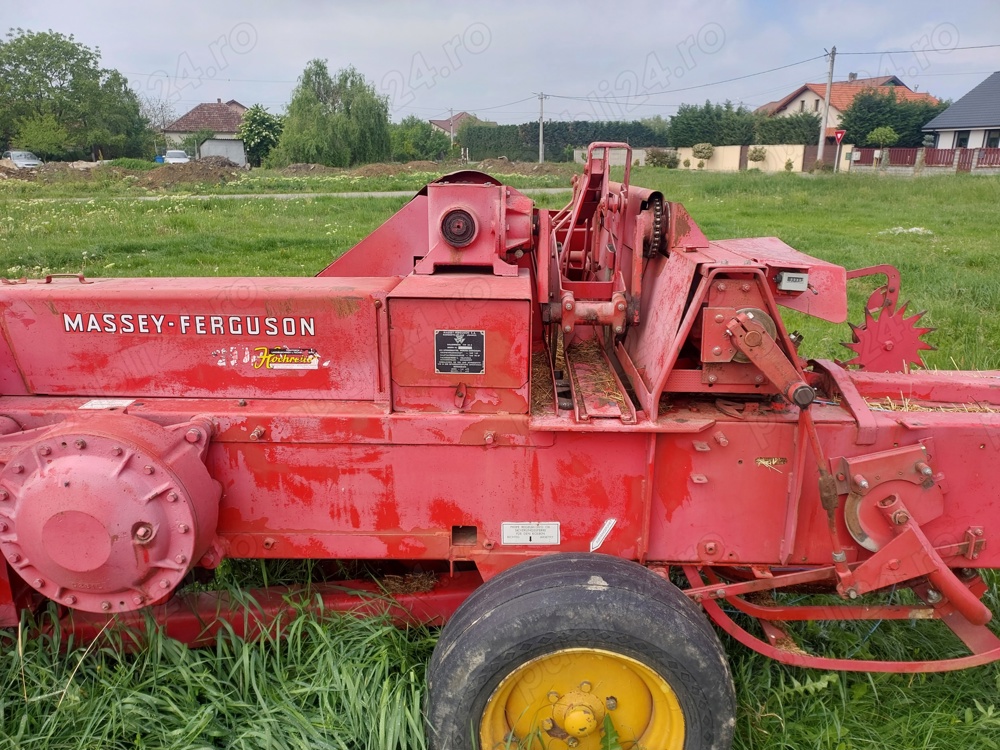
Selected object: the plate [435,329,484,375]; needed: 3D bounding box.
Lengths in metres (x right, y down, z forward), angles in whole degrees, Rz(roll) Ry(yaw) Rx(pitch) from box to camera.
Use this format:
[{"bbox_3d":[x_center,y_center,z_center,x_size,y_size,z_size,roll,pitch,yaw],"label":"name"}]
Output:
[{"bbox_3d":[-0.088,-0.050,1.782,0.110,0.100,0.003,0,16,0],"label":"plate"}]

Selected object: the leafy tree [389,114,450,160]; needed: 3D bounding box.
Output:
[{"bbox_3d":[-8.895,-25.711,88.342,6.548,5.218,6.000,0,16,0],"label":"leafy tree"}]

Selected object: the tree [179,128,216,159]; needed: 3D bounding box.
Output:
[{"bbox_3d":[-24.972,-18.583,66.451,3.116,3.190,2.800,0,16,0],"label":"tree"}]

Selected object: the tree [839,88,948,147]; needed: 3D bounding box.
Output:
[{"bbox_3d":[28.760,-17.962,59.358,8.040,5.787,6.000,0,16,0],"label":"tree"}]

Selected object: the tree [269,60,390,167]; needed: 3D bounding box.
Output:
[{"bbox_3d":[-14.453,-22.035,68.606,10.511,8.691,9.000,0,16,0],"label":"tree"}]

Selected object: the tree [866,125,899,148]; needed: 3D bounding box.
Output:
[{"bbox_3d":[26.083,-15.494,55.373,2.182,3.162,2.200,0,16,0],"label":"tree"}]

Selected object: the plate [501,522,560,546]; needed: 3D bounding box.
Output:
[{"bbox_3d":[0.072,0.366,1.866,0.135,0.058,0.003,0,16,0],"label":"plate"}]

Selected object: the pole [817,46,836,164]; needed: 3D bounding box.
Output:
[{"bbox_3d":[21.472,-17.390,53.290,0.300,7.931,0.300,6,17,20],"label":"pole"}]

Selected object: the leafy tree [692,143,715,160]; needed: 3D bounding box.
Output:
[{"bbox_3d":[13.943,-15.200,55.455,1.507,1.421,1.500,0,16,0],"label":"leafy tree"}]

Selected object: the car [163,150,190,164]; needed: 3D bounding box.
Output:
[{"bbox_3d":[-22.739,-15.075,57.046,1.770,1.460,4.300,-6,17,-20],"label":"car"}]

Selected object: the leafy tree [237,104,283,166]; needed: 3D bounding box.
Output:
[{"bbox_3d":[-19.876,-19.772,67.159,3.983,5.103,3.800,0,16,0],"label":"leafy tree"}]

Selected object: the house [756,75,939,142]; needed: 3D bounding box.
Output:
[{"bbox_3d":[30.595,-22.123,70.657,12.500,7.763,11.500,-4,16,-13],"label":"house"}]

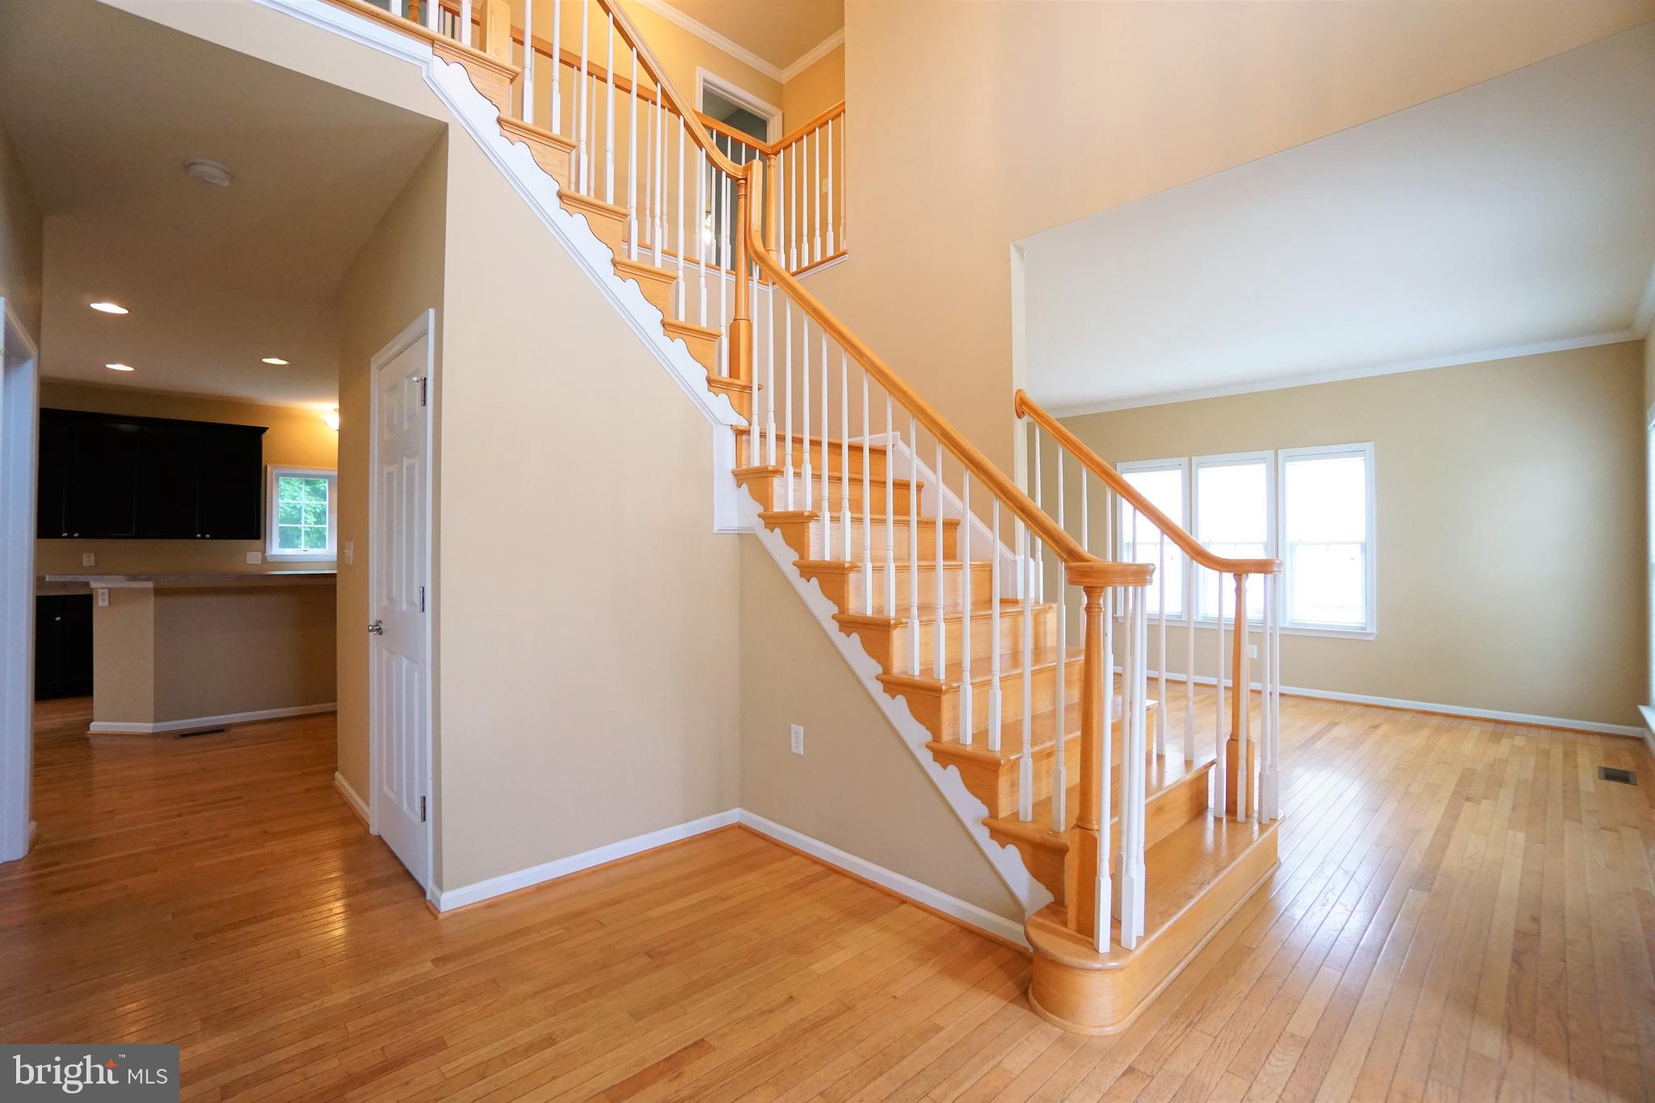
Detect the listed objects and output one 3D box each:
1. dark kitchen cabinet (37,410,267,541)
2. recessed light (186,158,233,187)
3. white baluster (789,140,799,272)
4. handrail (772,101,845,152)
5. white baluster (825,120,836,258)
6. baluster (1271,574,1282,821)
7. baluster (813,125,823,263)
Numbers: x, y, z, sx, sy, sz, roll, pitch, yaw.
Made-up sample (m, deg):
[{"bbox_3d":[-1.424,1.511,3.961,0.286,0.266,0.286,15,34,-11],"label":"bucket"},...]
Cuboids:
[{"bbox_3d":[-6.116,-0.647,6.234,1.600,1.075,0.340,0,0,-44],"label":"dark kitchen cabinet"},{"bbox_3d":[-2.397,-1.468,2.671,0.145,0.050,0.145,0,0,-44],"label":"recessed light"},{"bbox_3d":[-0.216,-2.239,4.482,0.034,0.855,0.034,0,0,-44],"label":"white baluster"},{"bbox_3d":[-0.127,-2.697,4.396,0.058,0.060,0.665,0,0,-44],"label":"handrail"},{"bbox_3d":[0.021,-2.236,4.246,0.034,0.855,0.034,0,0,-44],"label":"white baluster"},{"bbox_3d":[1.753,0.567,2.704,0.034,0.965,0.034,0,0,-44],"label":"baluster"},{"bbox_3d":[-0.060,-2.240,4.327,0.034,0.855,0.034,0,0,-44],"label":"baluster"}]

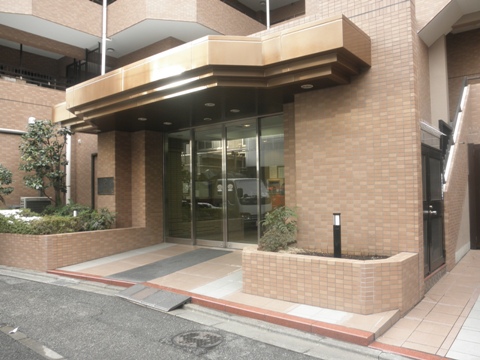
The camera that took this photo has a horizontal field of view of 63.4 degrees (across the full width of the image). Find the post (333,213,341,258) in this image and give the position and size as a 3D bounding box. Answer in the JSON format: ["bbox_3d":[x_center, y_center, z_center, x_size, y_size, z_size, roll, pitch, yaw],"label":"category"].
[{"bbox_3d":[1.252,0.723,4.980,0.095,0.600,0.095,-3,-2,39],"label":"post"}]

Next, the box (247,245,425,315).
[{"bbox_3d":[1.147,1.211,5.030,2.000,0.560,1.120,-3,-2,39],"label":"box"}]

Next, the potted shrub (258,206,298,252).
[{"bbox_3d":[0.559,0.709,5.571,0.600,0.680,0.580,-3,-2,39],"label":"potted shrub"}]

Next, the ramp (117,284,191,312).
[{"bbox_3d":[-1.230,1.618,5.387,1.260,0.100,0.400,-3,-2,39],"label":"ramp"}]

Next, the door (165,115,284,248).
[{"bbox_3d":[-0.389,0.125,8.113,3.620,2.590,0.120,-3,-2,39],"label":"door"}]

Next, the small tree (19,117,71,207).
[{"bbox_3d":[-4.603,-0.143,9.189,1.250,2.560,1.200,-3,-2,39],"label":"small tree"}]

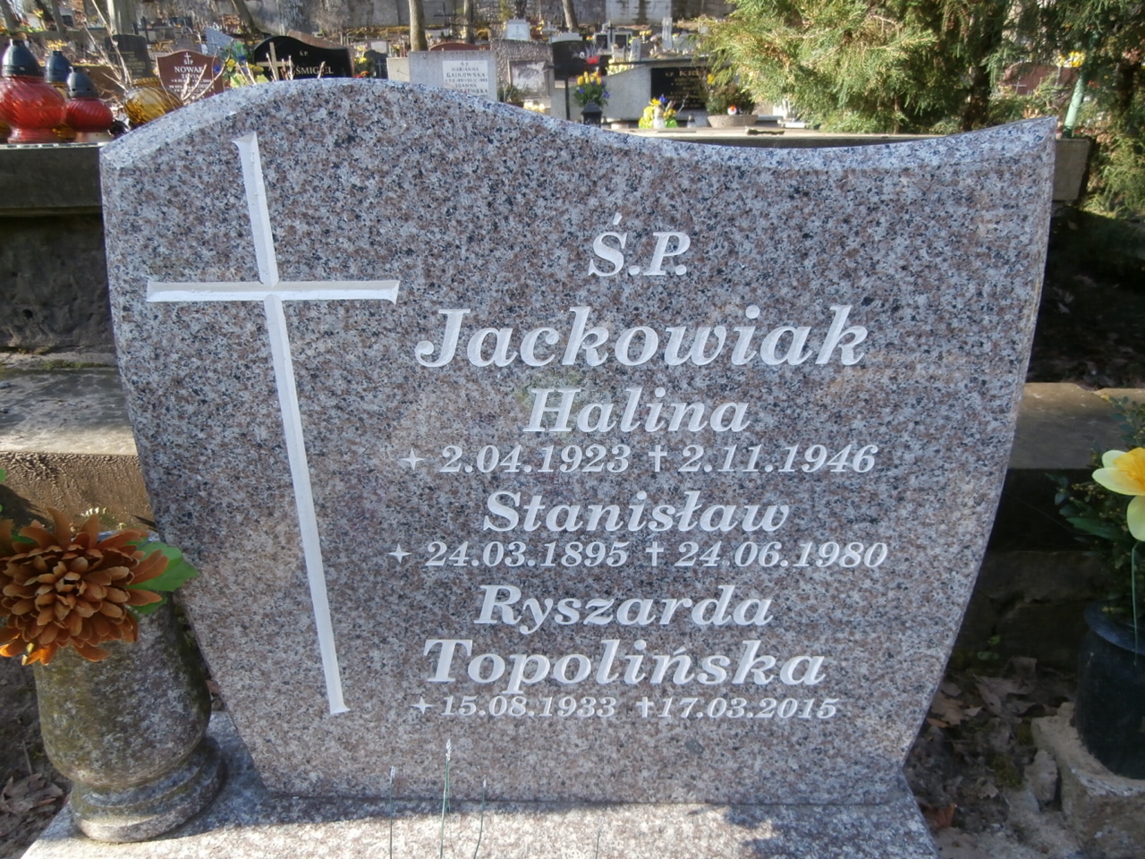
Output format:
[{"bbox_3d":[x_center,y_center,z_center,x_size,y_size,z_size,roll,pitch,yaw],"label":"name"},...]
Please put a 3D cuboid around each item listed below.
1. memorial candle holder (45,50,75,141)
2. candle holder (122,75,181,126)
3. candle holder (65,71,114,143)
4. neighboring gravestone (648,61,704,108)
[{"bbox_3d":[-1.213,-0.793,1.891,0.119,0.198,0.119,0,22,0],"label":"memorial candle holder"},{"bbox_3d":[-1.099,-0.853,2.082,0.152,0.139,0.152,0,22,0],"label":"candle holder"},{"bbox_3d":[-1.100,-0.736,1.806,0.110,0.153,0.110,0,22,0],"label":"candle holder"},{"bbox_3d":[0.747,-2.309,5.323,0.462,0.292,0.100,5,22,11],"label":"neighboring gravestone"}]

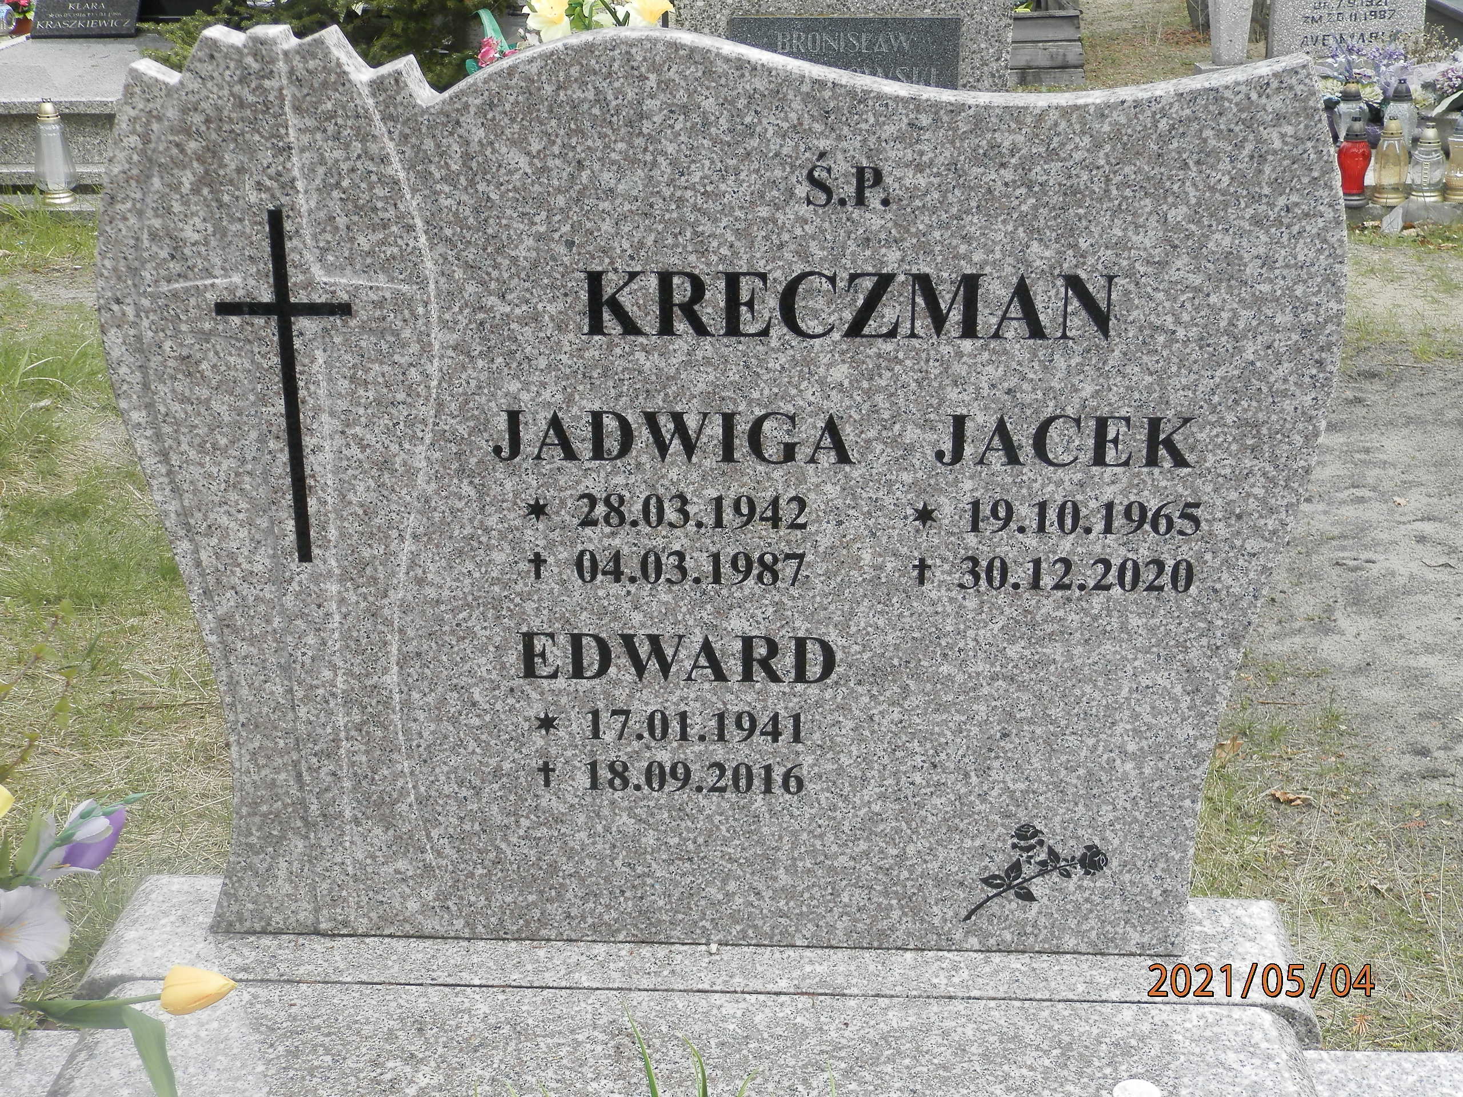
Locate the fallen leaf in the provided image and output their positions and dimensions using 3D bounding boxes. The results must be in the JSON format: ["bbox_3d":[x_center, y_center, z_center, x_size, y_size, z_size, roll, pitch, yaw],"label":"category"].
[{"bbox_3d":[0.743,0.331,2.585,0.060,0.014,0.030,6,23,16],"label":"fallen leaf"}]

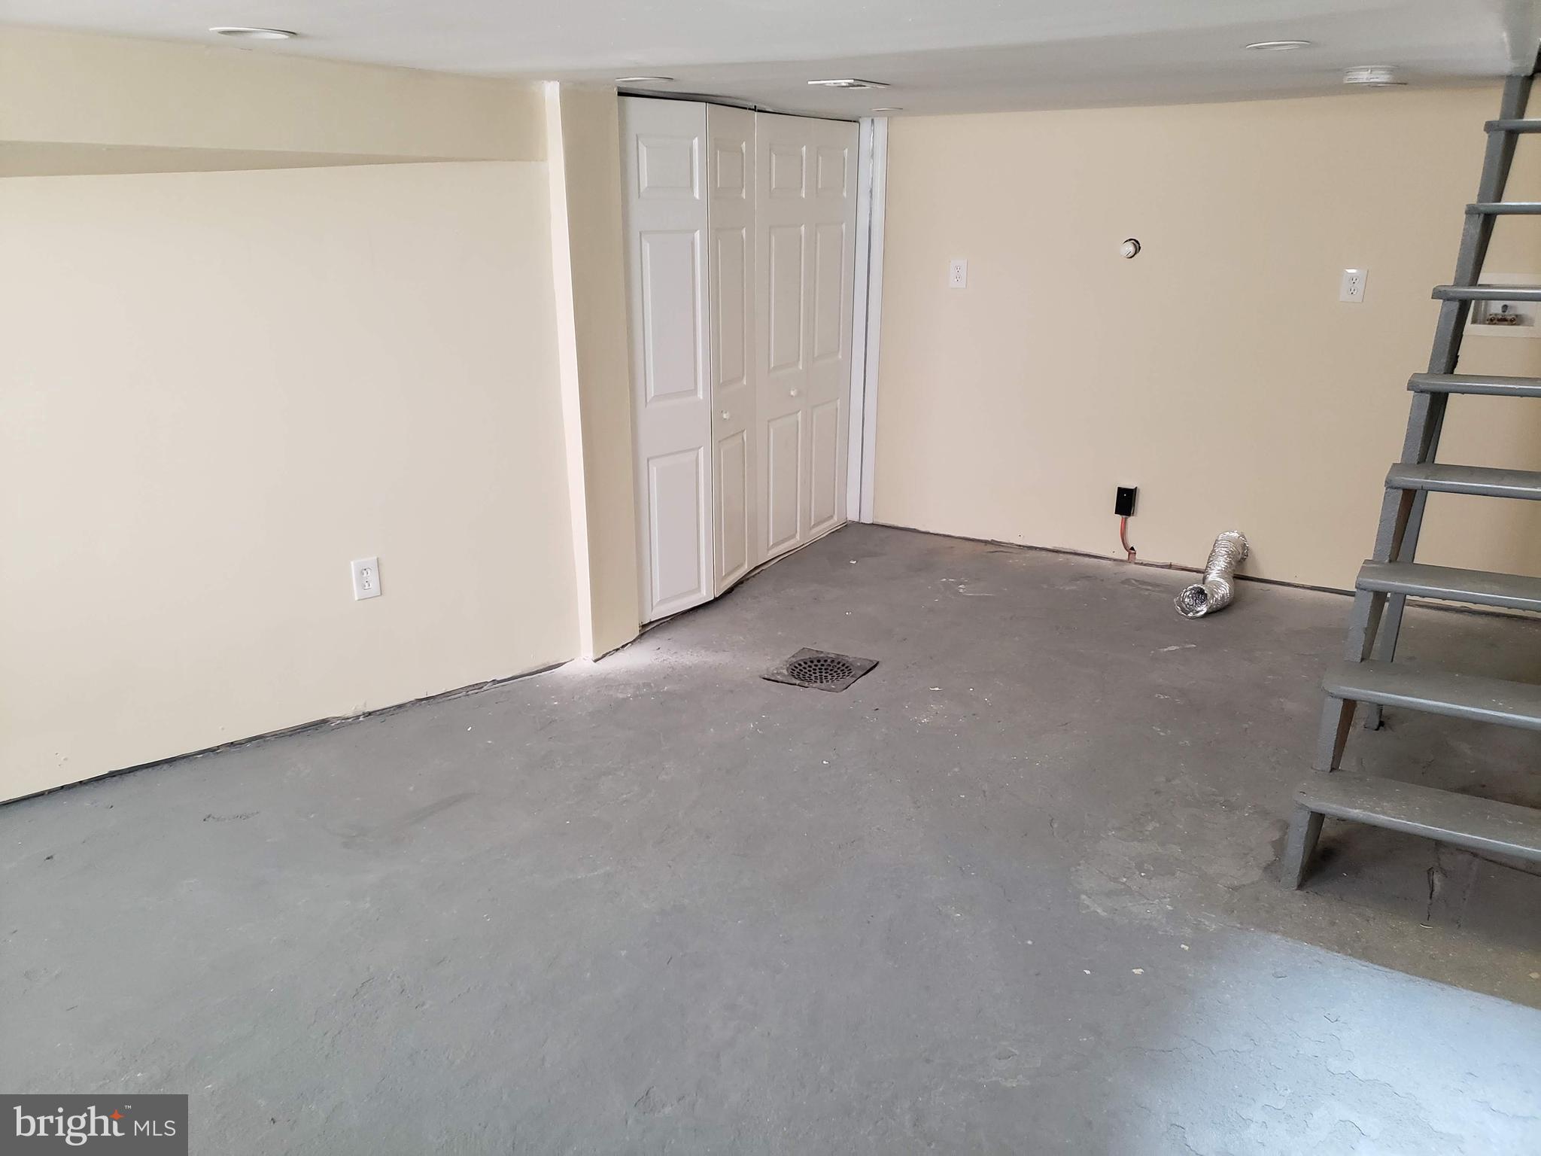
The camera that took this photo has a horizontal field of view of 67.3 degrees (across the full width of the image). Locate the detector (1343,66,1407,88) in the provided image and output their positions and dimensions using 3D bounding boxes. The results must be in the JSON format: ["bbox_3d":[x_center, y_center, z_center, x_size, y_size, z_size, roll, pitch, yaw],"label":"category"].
[{"bbox_3d":[1.822,-1.516,3.500,0.160,0.045,0.160,10,21,28],"label":"detector"}]

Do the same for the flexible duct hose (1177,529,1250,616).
[{"bbox_3d":[1.825,-0.021,4.731,0.187,0.205,0.620,10,21,28],"label":"flexible duct hose"}]

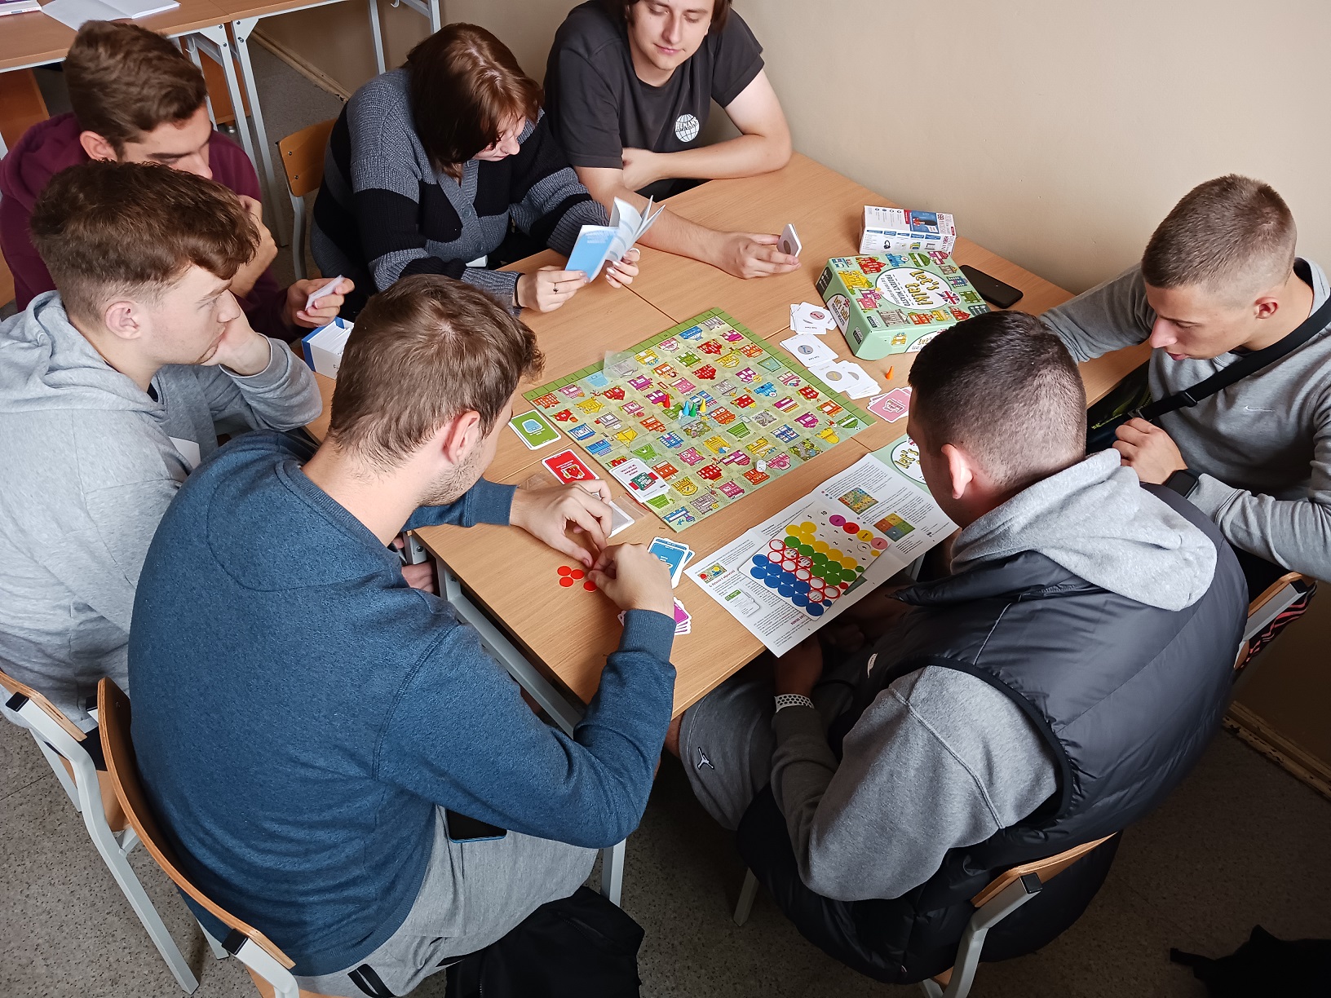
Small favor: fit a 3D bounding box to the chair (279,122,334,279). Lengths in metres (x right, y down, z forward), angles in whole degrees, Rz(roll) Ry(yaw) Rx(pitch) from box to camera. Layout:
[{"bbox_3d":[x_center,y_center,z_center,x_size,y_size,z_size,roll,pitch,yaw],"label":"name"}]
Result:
[{"bbox_3d":[-0.600,-0.501,2.610,0.410,0.810,0.480,-31,52,-28],"label":"chair"}]

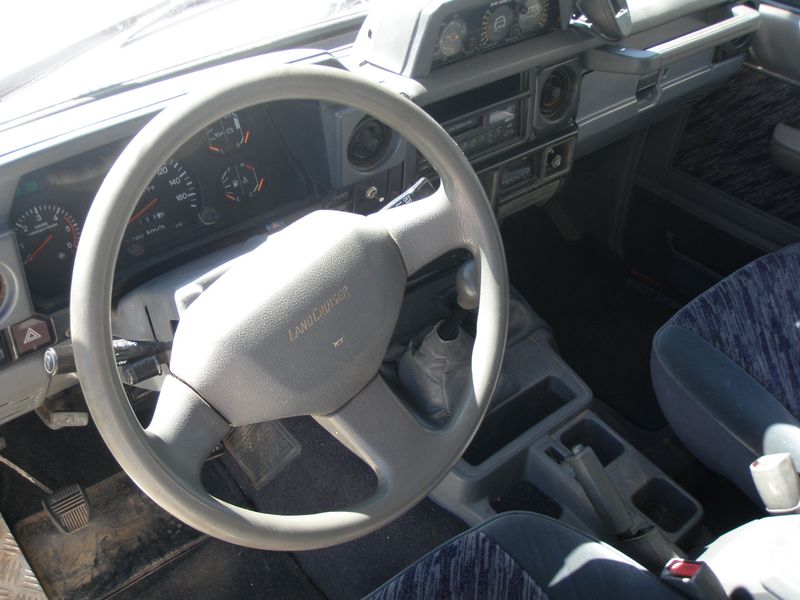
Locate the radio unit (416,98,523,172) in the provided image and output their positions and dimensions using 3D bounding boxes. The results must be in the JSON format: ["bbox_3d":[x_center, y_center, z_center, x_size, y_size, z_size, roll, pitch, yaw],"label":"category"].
[{"bbox_3d":[0.076,-0.220,1.117,0.178,0.054,0.060,-26,41,-28],"label":"radio unit"}]

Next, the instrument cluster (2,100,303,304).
[{"bbox_3d":[-0.237,-0.114,0.898,0.325,0.135,0.060,-26,38,-28],"label":"instrument cluster"}]

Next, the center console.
[{"bbox_3d":[0.174,0.198,1.288,0.250,0.150,0.520,-26,48,-28],"label":"center console"}]

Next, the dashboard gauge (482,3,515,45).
[{"bbox_3d":[0.117,-0.353,1.115,0.056,0.052,0.025,-26,33,-28],"label":"dashboard gauge"}]

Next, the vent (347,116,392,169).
[{"bbox_3d":[-0.038,-0.187,1.008,0.068,0.066,0.030,-26,41,-28],"label":"vent"}]

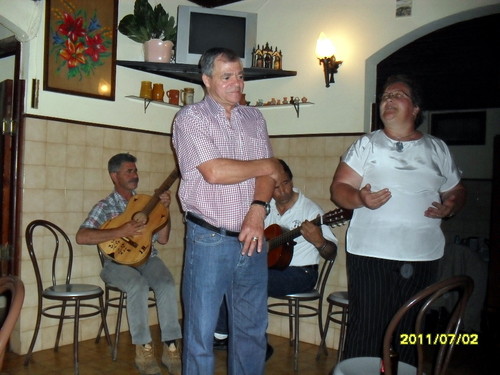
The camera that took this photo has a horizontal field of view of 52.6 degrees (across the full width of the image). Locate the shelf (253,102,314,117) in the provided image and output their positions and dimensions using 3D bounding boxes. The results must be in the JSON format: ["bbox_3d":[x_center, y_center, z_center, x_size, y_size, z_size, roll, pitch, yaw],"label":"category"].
[{"bbox_3d":[0.043,-0.577,3.953,1.020,0.110,0.100,2,-1,40],"label":"shelf"}]

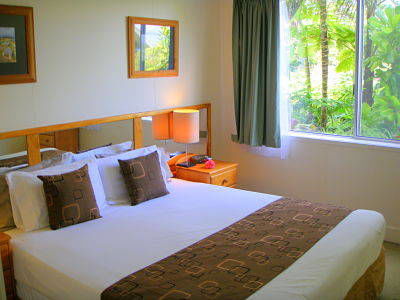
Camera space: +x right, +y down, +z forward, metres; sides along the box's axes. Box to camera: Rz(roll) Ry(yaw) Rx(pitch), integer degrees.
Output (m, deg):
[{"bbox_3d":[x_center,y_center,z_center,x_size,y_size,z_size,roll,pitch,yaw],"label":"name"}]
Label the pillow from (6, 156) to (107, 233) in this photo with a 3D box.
[{"bbox_3d":[-0.970,0.309,3.050,0.670,0.410,0.160,-12,-6,-45],"label":"pillow"}]

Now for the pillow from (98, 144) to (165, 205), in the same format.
[{"bbox_3d":[-0.540,0.201,3.643,0.160,0.400,0.670,-20,-4,42],"label":"pillow"}]

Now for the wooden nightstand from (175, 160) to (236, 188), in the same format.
[{"bbox_3d":[0.087,0.412,4.368,0.405,0.523,0.508,8,14,37],"label":"wooden nightstand"}]

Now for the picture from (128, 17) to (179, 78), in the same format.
[{"bbox_3d":[-0.400,-0.903,3.916,0.030,0.507,0.639,8,14,37],"label":"picture"}]

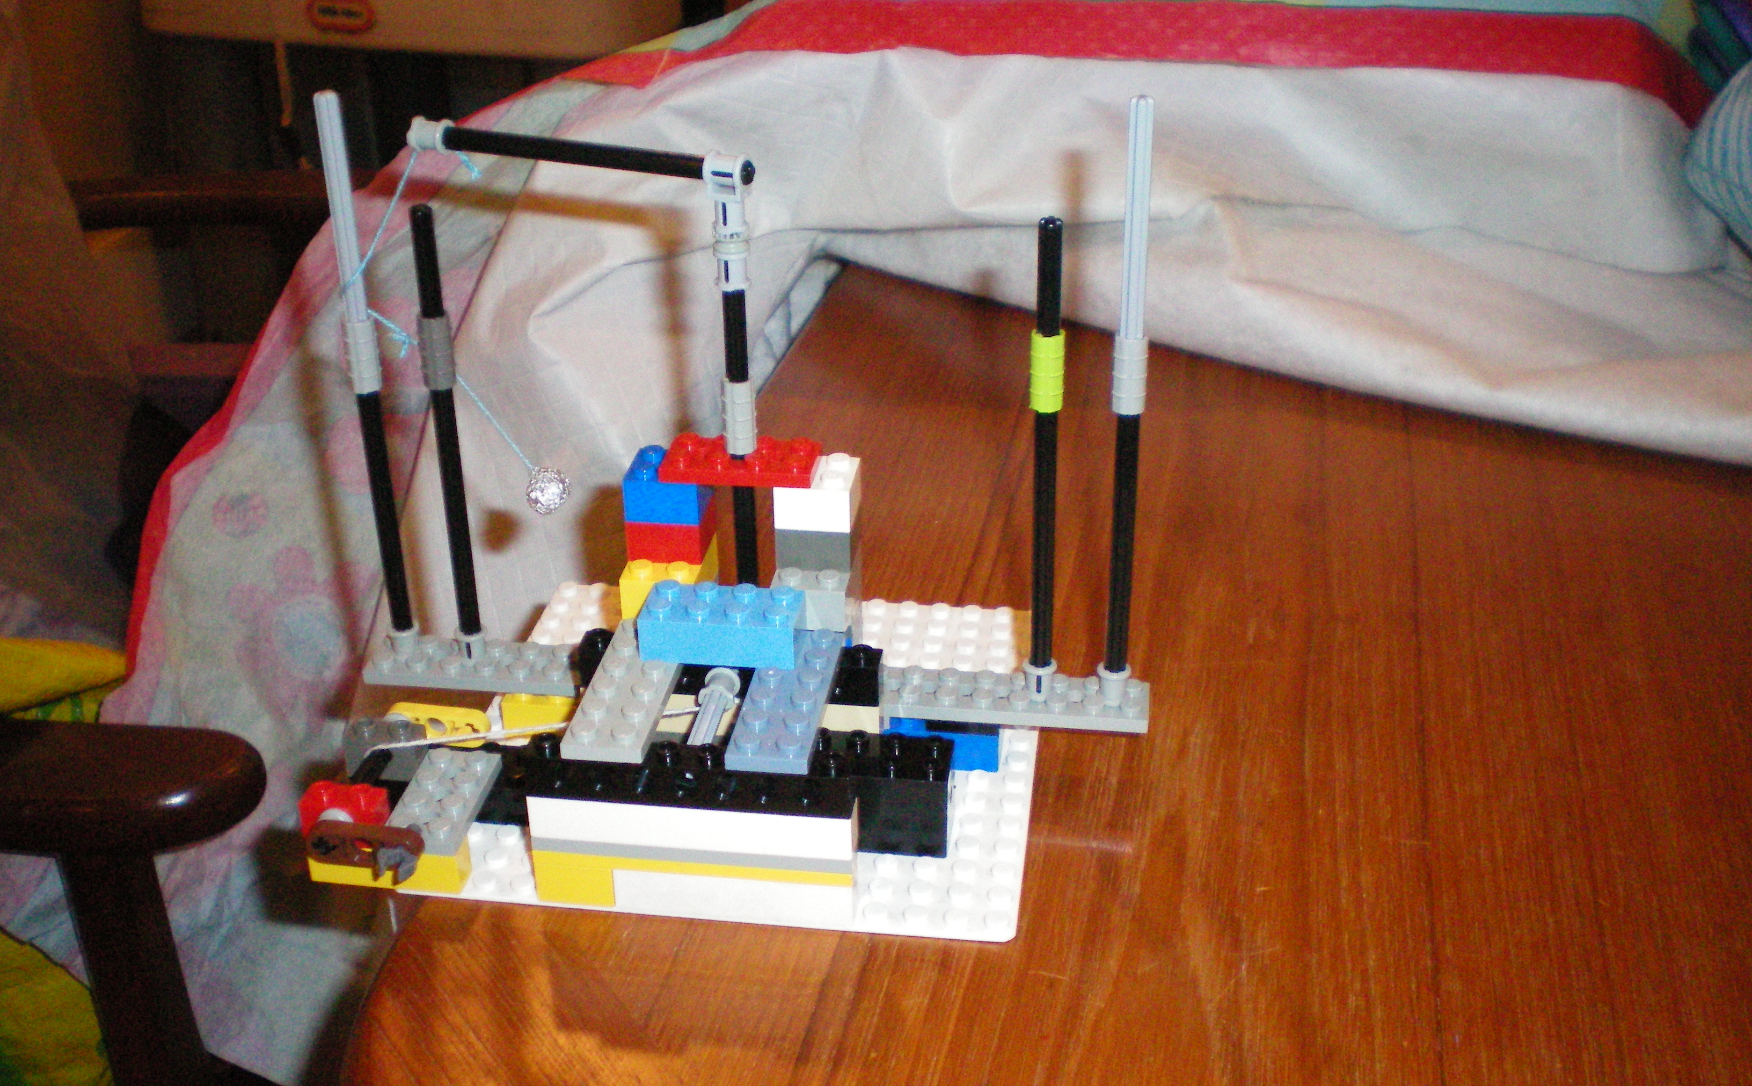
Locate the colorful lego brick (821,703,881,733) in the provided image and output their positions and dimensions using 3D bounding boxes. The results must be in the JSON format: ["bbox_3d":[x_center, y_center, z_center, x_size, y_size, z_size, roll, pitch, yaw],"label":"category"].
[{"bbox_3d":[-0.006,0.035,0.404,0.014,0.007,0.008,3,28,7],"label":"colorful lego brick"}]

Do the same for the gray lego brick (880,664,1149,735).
[{"bbox_3d":[0.029,0.033,0.420,0.062,0.005,0.016,3,28,7],"label":"gray lego brick"}]

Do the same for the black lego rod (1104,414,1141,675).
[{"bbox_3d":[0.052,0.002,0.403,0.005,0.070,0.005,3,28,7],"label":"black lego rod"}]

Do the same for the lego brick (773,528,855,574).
[{"bbox_3d":[-0.012,-0.003,0.408,0.016,0.011,0.016,3,28,7],"label":"lego brick"}]

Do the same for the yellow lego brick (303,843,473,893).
[{"bbox_3d":[-0.099,0.063,0.390,0.032,0.011,0.008,3,28,7],"label":"yellow lego brick"}]

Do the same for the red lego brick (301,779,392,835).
[{"bbox_3d":[-0.107,0.054,0.387,0.016,0.011,0.008,3,28,7],"label":"red lego brick"}]

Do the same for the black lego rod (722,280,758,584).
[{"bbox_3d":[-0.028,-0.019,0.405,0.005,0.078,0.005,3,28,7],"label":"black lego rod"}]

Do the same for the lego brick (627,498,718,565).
[{"bbox_3d":[-0.044,-0.005,0.412,0.016,0.011,0.016,3,28,7],"label":"lego brick"}]

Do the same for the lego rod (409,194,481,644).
[{"bbox_3d":[-0.092,-0.022,0.412,0.005,0.105,0.005,4,28,7],"label":"lego rod"}]

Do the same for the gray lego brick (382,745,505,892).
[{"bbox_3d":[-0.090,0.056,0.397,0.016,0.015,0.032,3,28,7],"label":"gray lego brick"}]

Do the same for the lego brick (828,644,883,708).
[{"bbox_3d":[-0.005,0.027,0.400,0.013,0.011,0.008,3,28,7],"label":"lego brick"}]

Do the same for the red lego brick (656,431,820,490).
[{"bbox_3d":[-0.028,-0.018,0.405,0.032,0.005,0.016,3,28,7],"label":"red lego brick"}]

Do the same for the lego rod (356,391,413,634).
[{"bbox_3d":[-0.108,-0.006,0.424,0.005,0.069,0.005,3,28,7],"label":"lego rod"}]

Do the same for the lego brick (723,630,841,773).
[{"bbox_3d":[-0.017,0.030,0.383,0.016,0.005,0.048,3,28,7],"label":"lego brick"}]

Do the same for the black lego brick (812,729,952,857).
[{"bbox_3d":[0.000,0.051,0.401,0.032,0.021,0.016,3,28,7],"label":"black lego brick"}]

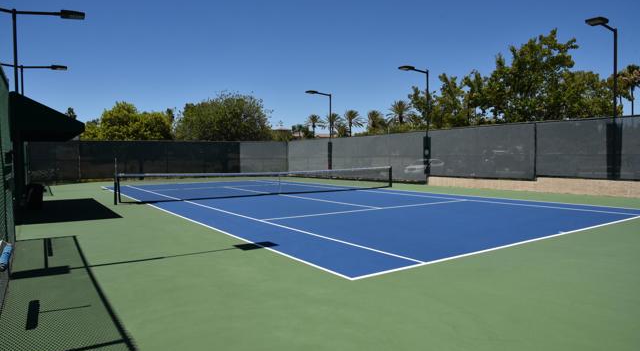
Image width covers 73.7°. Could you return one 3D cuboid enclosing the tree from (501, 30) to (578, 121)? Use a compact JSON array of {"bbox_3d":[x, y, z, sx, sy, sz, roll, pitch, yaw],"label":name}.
[{"bbox_3d":[14.459,-4.727,28.202,5.120,9.320,5.120,1,3,27],"label":"tree"}]

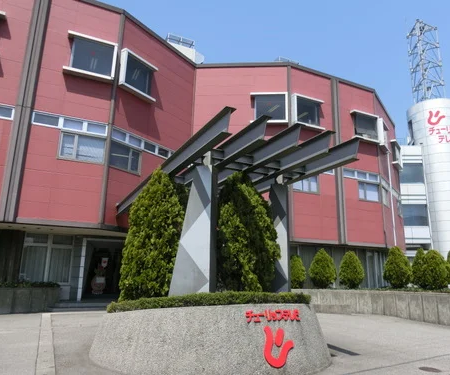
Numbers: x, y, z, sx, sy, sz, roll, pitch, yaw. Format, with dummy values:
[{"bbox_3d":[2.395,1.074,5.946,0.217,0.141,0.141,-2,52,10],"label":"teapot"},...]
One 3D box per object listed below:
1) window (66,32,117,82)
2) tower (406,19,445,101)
[{"bbox_3d":[-4.877,-4.714,13.210,1.691,1.523,0.337,7,-14,-23],"label":"window"},{"bbox_3d":[17.674,-10.797,31.764,2.377,8.069,1.915,-6,-15,31],"label":"tower"}]

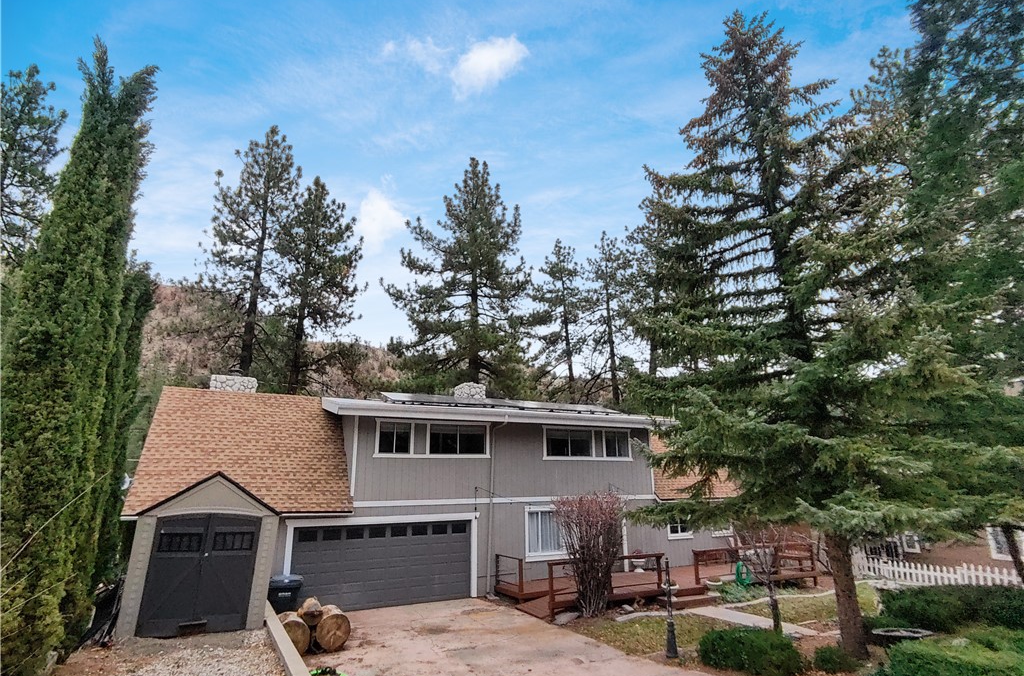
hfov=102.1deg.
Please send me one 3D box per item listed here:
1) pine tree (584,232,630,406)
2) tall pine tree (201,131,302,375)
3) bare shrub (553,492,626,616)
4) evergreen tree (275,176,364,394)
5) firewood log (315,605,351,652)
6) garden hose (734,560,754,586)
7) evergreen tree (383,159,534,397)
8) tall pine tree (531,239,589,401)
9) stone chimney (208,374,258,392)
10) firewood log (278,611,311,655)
[{"bbox_3d":[7.231,1.683,30.189,4.600,20.740,4.600,6,-15,-18],"label":"pine tree"},{"bbox_3d":[-13.602,-1.524,21.371,5.000,21.960,5.000,6,-15,-18],"label":"tall pine tree"},{"bbox_3d":[2.070,5.649,10.880,1.850,2.950,1.850,1,-14,0],"label":"bare shrub"},{"bbox_3d":[-11.322,-0.039,21.823,4.900,19.370,4.900,6,-15,-18],"label":"evergreen tree"},{"bbox_3d":[-3.749,6.000,8.520,0.640,0.640,0.460,13,-19,-39],"label":"firewood log"},{"bbox_3d":[7.299,7.393,13.000,0.580,0.780,0.300,6,-15,-18],"label":"garden hose"},{"bbox_3d":[-2.486,-1.034,25.428,8.800,23.350,8.800,6,-15,-18],"label":"evergreen tree"},{"bbox_3d":[4.095,1.944,31.244,4.500,20.680,4.500,6,-15,-18],"label":"tall pine tree"},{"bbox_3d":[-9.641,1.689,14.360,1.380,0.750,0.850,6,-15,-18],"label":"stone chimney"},{"bbox_3d":[-4.446,5.990,8.361,0.590,0.590,0.460,14,-20,-42],"label":"firewood log"}]

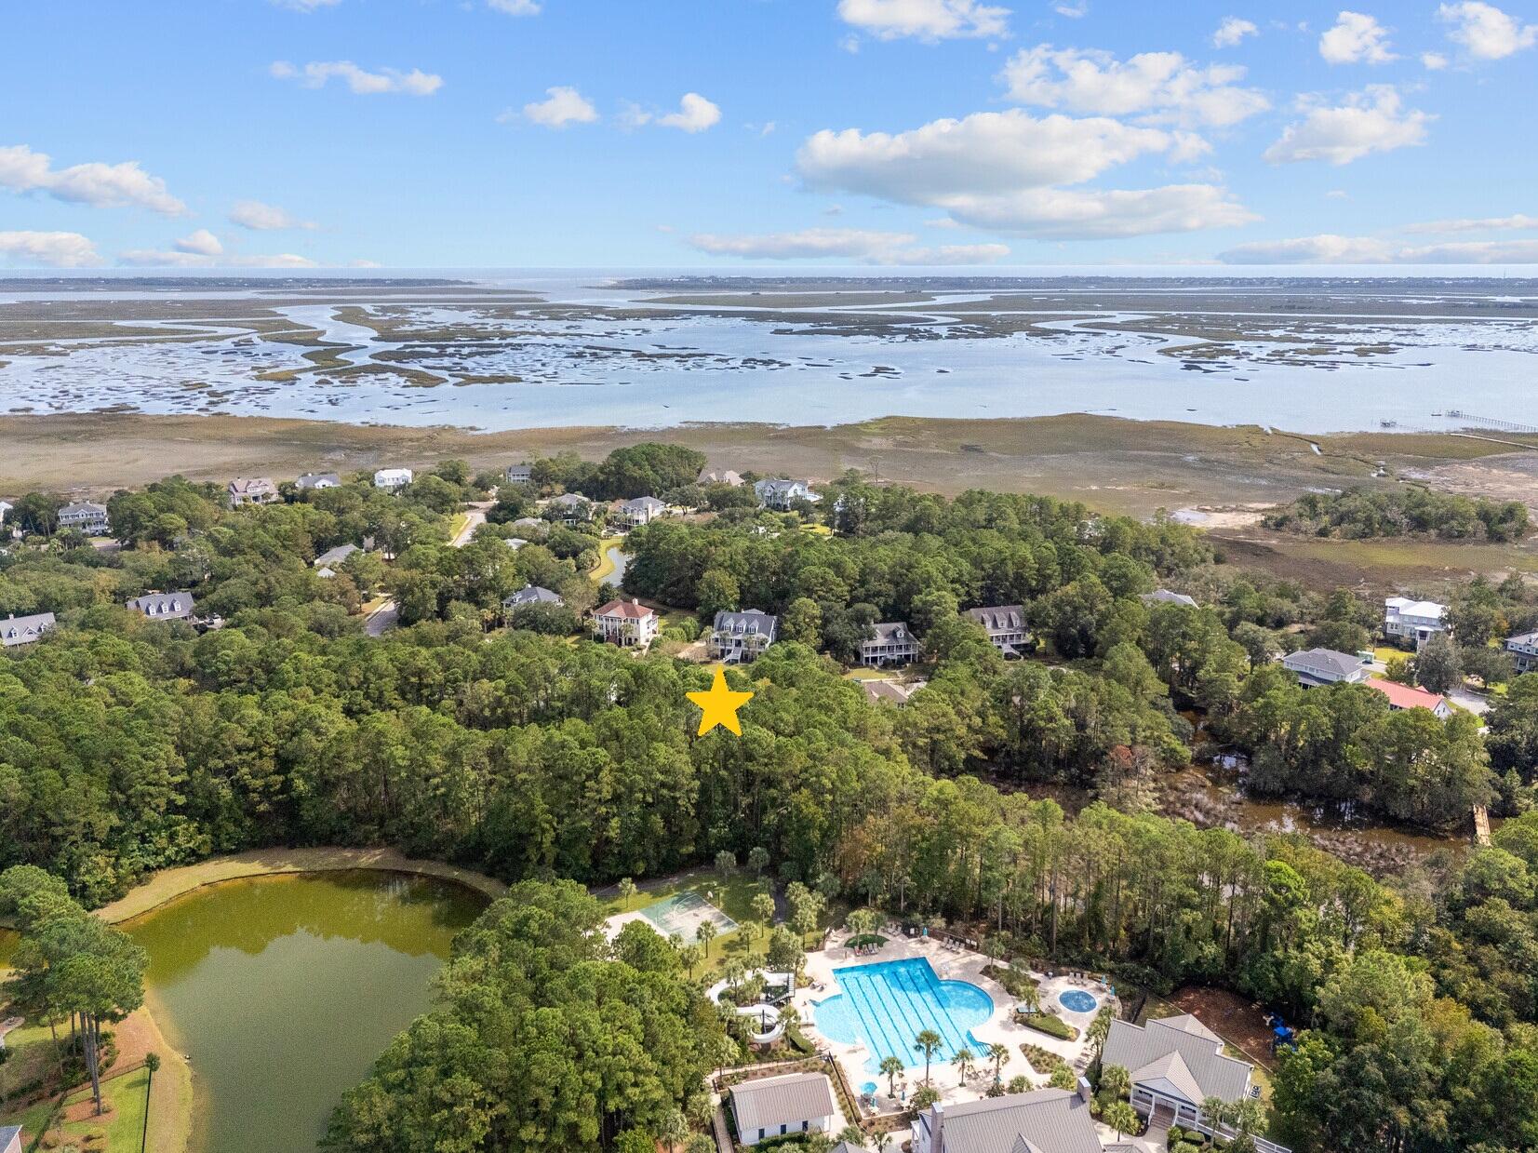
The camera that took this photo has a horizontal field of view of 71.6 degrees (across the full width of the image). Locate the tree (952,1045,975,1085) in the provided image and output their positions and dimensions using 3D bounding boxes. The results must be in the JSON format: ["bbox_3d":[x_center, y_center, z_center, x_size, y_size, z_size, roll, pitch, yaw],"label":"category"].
[{"bbox_3d":[26.314,66.107,143.720,3.100,5.900,3.100,0,16,0],"label":"tree"}]

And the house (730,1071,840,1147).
[{"bbox_3d":[1.540,68.153,138.370,12.100,5.000,7.500,-4,17,-12],"label":"house"}]

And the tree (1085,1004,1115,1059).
[{"bbox_3d":[44.650,63.390,143.910,3.550,9.140,3.550,0,16,0],"label":"tree"}]

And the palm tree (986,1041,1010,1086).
[{"bbox_3d":[31.153,65.807,144.208,3.200,6.200,3.200,0,16,0],"label":"palm tree"}]

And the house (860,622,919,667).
[{"bbox_3d":[33.000,17.470,297.530,15.200,10.500,12.500,-2,17,-8],"label":"house"}]

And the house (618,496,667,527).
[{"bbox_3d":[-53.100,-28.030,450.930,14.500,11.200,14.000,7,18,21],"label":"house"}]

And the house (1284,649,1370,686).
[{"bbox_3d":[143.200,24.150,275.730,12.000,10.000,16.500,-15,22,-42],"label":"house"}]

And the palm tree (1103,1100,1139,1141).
[{"bbox_3d":[44.020,68.380,133.290,4.290,5.560,4.290,0,16,0],"label":"palm tree"}]

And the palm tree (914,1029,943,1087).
[{"bbox_3d":[21.130,64.310,141.090,3.920,8.950,3.920,0,16,0],"label":"palm tree"}]

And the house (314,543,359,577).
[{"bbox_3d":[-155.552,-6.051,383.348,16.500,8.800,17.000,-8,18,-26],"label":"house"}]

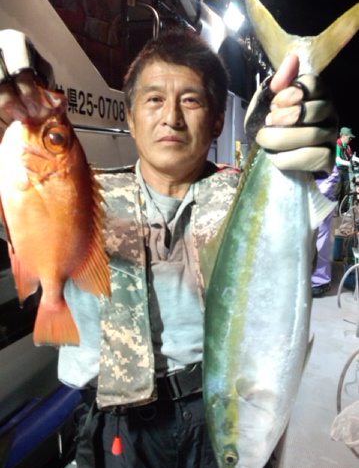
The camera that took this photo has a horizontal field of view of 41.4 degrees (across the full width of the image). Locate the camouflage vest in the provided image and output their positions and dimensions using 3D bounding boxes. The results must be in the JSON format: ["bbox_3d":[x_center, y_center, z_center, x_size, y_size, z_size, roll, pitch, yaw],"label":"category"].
[{"bbox_3d":[-0.012,0.092,0.960,0.330,0.455,0.240,0,11,0],"label":"camouflage vest"}]

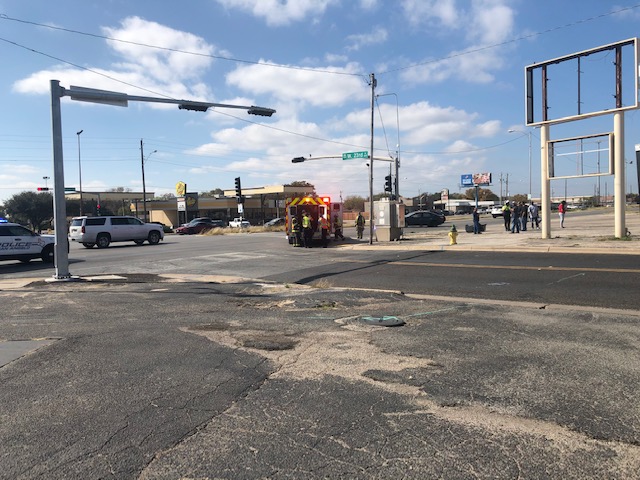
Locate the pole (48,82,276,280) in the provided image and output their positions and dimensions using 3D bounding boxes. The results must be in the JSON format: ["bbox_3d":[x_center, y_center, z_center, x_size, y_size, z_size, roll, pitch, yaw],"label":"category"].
[{"bbox_3d":[-4.900,-2.050,18.100,8.100,6.050,0.600,-3,3,-40],"label":"pole"}]

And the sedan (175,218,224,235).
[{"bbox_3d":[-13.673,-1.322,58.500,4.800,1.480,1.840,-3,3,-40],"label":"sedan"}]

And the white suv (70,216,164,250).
[{"bbox_3d":[-12.600,-0.500,32.500,2.050,1.890,5.650,1,3,42],"label":"white suv"}]

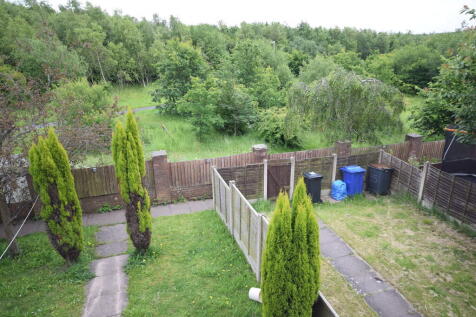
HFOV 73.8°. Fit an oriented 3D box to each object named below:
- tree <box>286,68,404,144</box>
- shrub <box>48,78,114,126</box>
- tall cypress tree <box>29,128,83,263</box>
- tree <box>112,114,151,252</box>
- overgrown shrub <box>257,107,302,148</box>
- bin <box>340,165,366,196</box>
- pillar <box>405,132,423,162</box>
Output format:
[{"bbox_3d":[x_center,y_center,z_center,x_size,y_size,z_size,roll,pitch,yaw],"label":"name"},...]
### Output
[{"bbox_3d":[7.154,-3.689,21.492,7.500,4.600,6.600,5,16,18],"label":"tree"},{"bbox_3d":[-13.205,-4.886,27.162,5.100,3.800,4.600,-7,17,-25],"label":"shrub"},{"bbox_3d":[-4.193,0.925,7.185,0.920,3.120,0.900,-9,18,-31],"label":"tall cypress tree"},{"bbox_3d":[-2.569,0.599,7.680,0.780,3.500,0.780,-5,16,-19],"label":"tree"},{"bbox_3d":[2.615,-1.973,19.410,2.850,2.350,2.600,2,15,7],"label":"overgrown shrub"},{"bbox_3d":[4.194,0.824,11.572,0.590,1.070,0.720,-8,17,-28],"label":"bin"},{"bbox_3d":[7.629,-0.177,13.985,0.520,1.760,0.520,-4,16,-17],"label":"pillar"}]

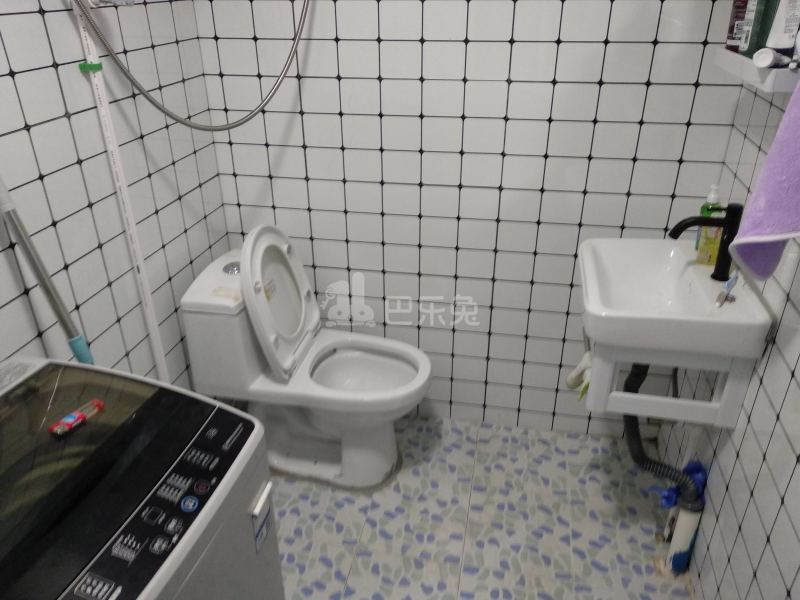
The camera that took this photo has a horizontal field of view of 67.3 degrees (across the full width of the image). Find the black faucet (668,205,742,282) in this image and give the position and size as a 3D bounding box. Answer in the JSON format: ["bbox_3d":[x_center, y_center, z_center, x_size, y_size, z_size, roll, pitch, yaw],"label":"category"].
[{"bbox_3d":[0.710,-0.134,1.406,0.158,0.185,0.047,5,28,10],"label":"black faucet"}]

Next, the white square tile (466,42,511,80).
[{"bbox_3d":[0.241,-0.648,1.634,0.119,0.100,0.010,5,28,10],"label":"white square tile"}]

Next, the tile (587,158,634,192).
[{"bbox_3d":[0.598,-0.352,1.713,0.119,0.099,0.010,5,28,10],"label":"tile"}]

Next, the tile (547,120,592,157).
[{"bbox_3d":[0.478,-0.451,1.687,0.119,0.100,0.010,5,28,10],"label":"tile"}]

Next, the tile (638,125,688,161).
[{"bbox_3d":[0.711,-0.429,1.637,0.117,0.098,0.010,5,28,10],"label":"tile"}]

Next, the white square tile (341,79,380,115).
[{"bbox_3d":[-0.114,-0.586,1.733,0.118,0.098,0.010,5,28,10],"label":"white square tile"}]

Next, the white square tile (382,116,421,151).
[{"bbox_3d":[0.005,-0.490,1.767,0.119,0.100,0.010,5,28,10],"label":"white square tile"}]

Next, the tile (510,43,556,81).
[{"bbox_3d":[0.357,-0.636,1.607,0.118,0.098,0.010,5,28,10],"label":"tile"}]

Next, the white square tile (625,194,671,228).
[{"bbox_3d":[0.713,-0.252,1.732,0.118,0.098,0.010,5,28,10],"label":"white square tile"}]

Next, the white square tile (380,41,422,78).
[{"bbox_3d":[0.004,-0.665,1.665,0.117,0.098,0.010,5,28,10],"label":"white square tile"}]

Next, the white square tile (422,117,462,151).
[{"bbox_3d":[0.123,-0.478,1.741,0.118,0.098,0.010,5,28,10],"label":"white square tile"}]

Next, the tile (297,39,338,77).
[{"bbox_3d":[-0.233,-0.687,1.714,0.119,0.100,0.010,5,28,10],"label":"tile"}]

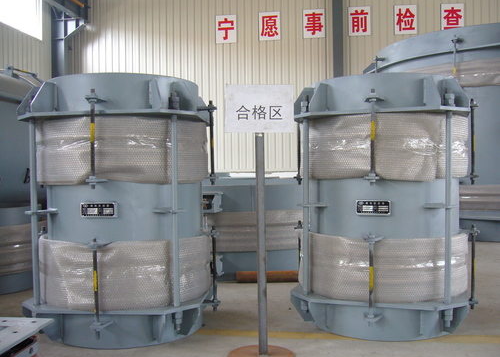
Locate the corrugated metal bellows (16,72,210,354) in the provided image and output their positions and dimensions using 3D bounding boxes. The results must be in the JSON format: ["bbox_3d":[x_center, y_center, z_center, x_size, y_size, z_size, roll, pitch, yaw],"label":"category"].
[{"bbox_3d":[-0.667,0.148,2.825,0.944,1.287,0.944,0,1,4],"label":"corrugated metal bellows"}]

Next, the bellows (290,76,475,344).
[{"bbox_3d":[0.727,0.133,2.888,0.944,1.287,0.944,0,1,19],"label":"bellows"}]

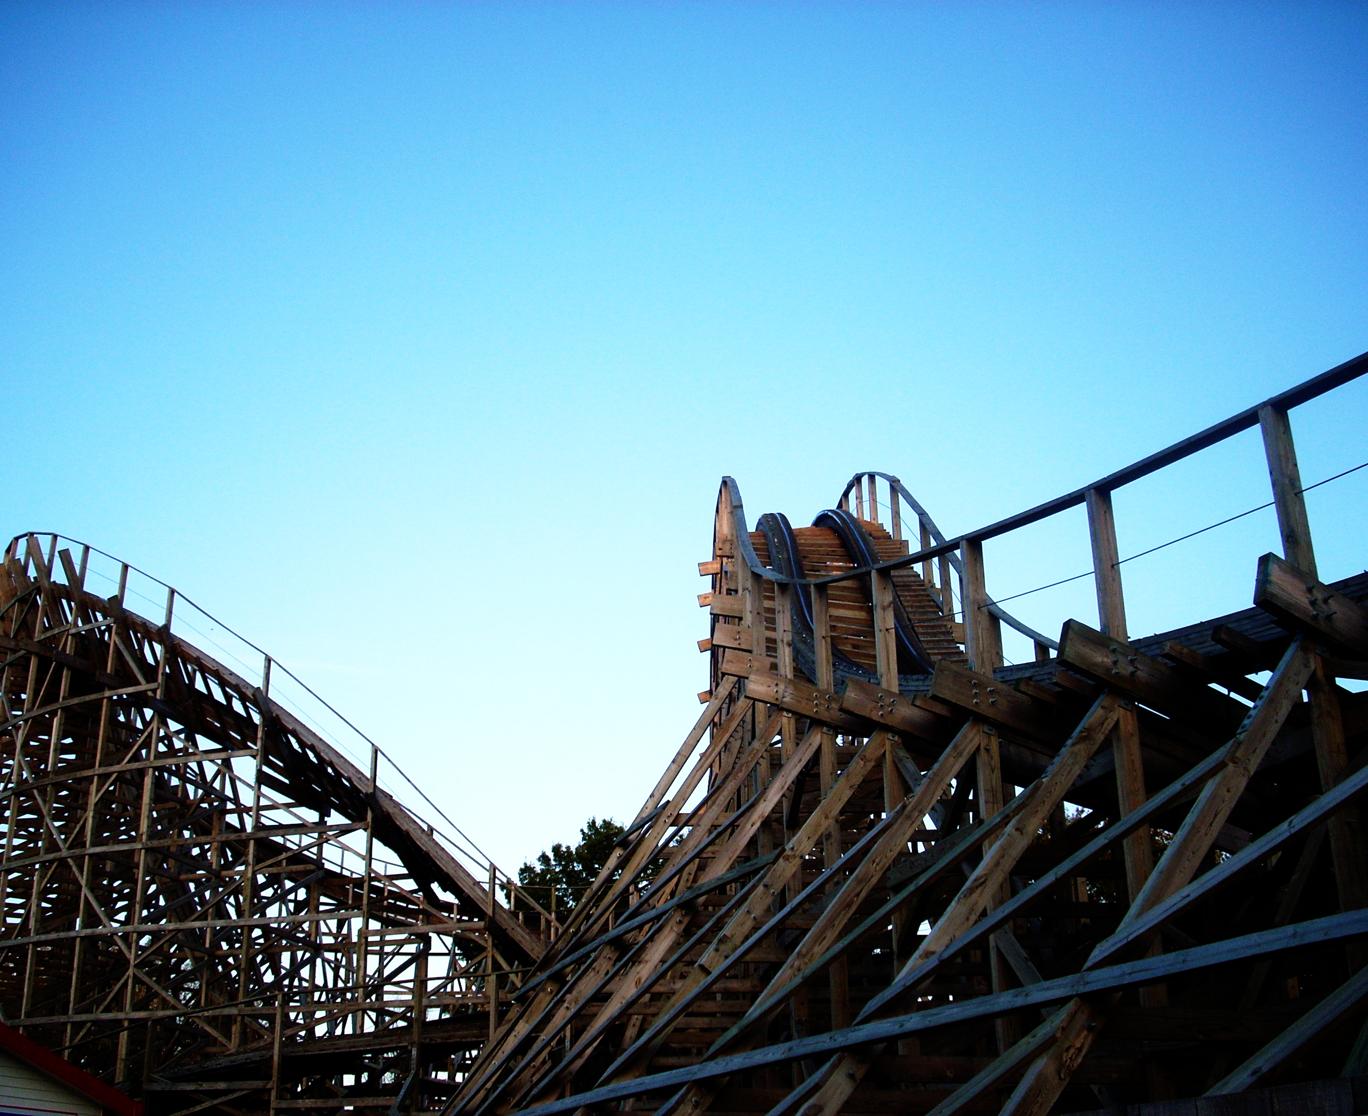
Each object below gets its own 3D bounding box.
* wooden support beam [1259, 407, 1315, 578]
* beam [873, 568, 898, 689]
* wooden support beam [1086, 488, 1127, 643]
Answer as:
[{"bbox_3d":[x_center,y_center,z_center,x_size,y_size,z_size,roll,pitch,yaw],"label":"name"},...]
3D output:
[{"bbox_3d":[3.522,-0.333,9.255,0.140,1.160,0.092,10,-24,-27],"label":"wooden support beam"},{"bbox_3d":[1.685,0.656,13.280,0.140,1.160,0.092,5,-22,-15],"label":"beam"},{"bbox_3d":[2.890,0.102,10.852,0.140,1.160,0.092,8,-23,-20],"label":"wooden support beam"}]

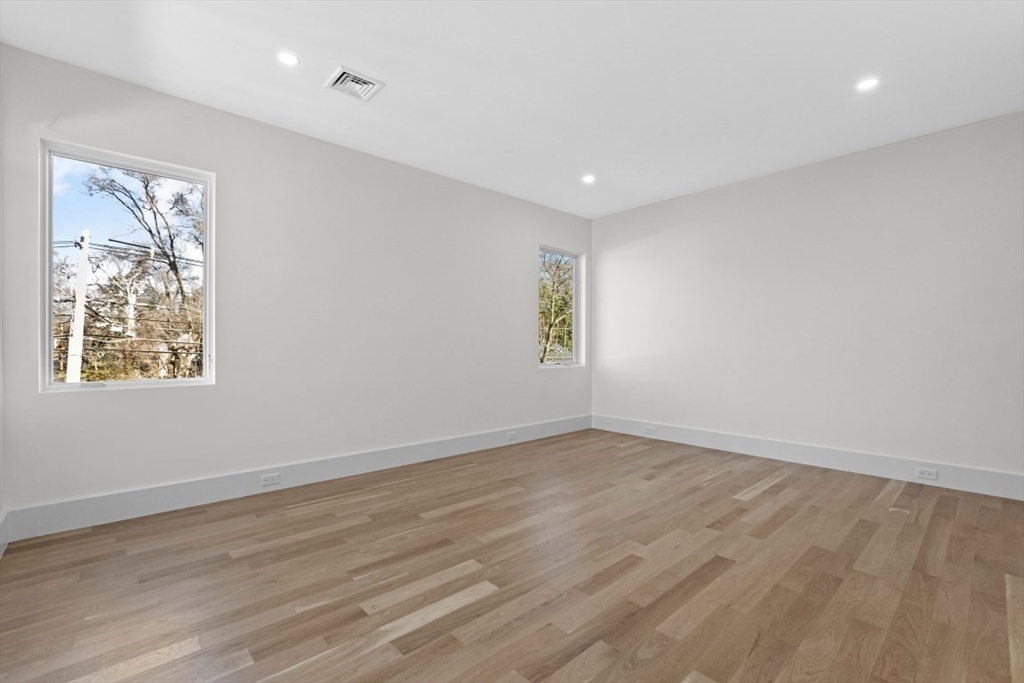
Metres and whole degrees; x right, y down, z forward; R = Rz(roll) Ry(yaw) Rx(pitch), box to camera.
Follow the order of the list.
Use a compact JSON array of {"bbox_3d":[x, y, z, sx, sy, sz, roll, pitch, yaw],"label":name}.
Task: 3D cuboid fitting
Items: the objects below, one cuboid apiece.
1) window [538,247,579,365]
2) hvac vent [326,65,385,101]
[{"bbox_3d":[0.599,-0.407,5.303,0.823,1.456,0.110,0,-1,-40],"label":"window"},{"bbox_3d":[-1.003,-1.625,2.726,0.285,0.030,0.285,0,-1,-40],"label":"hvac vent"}]

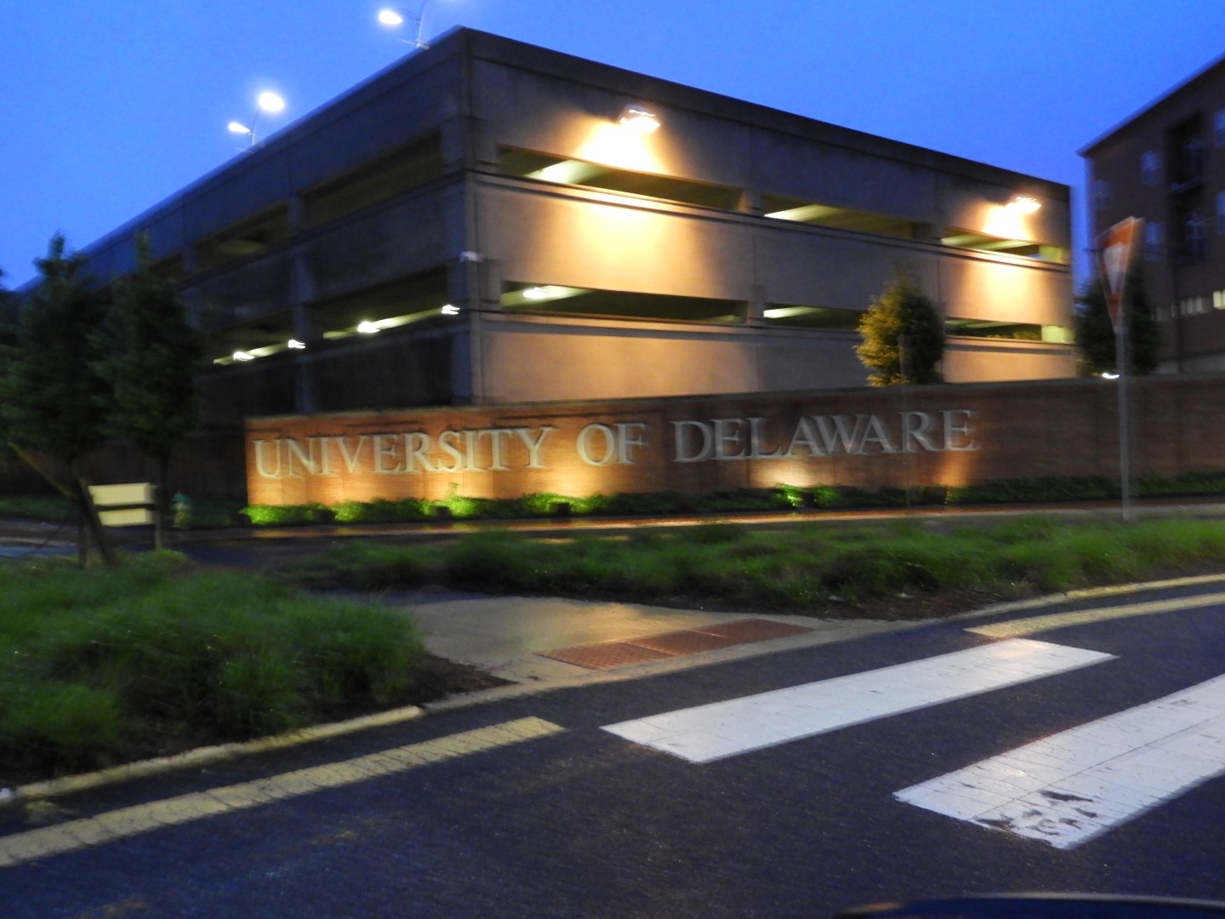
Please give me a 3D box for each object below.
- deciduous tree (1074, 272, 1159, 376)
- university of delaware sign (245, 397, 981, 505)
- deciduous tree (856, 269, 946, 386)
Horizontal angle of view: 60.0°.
[{"bbox_3d":[12.680,-2.218,26.541,2.126,4.908,2.126,-2,1,0],"label":"deciduous tree"},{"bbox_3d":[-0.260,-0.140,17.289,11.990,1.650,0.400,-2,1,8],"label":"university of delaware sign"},{"bbox_3d":[6.749,-1.960,24.541,2.076,4.897,2.076,-2,1,0],"label":"deciduous tree"}]

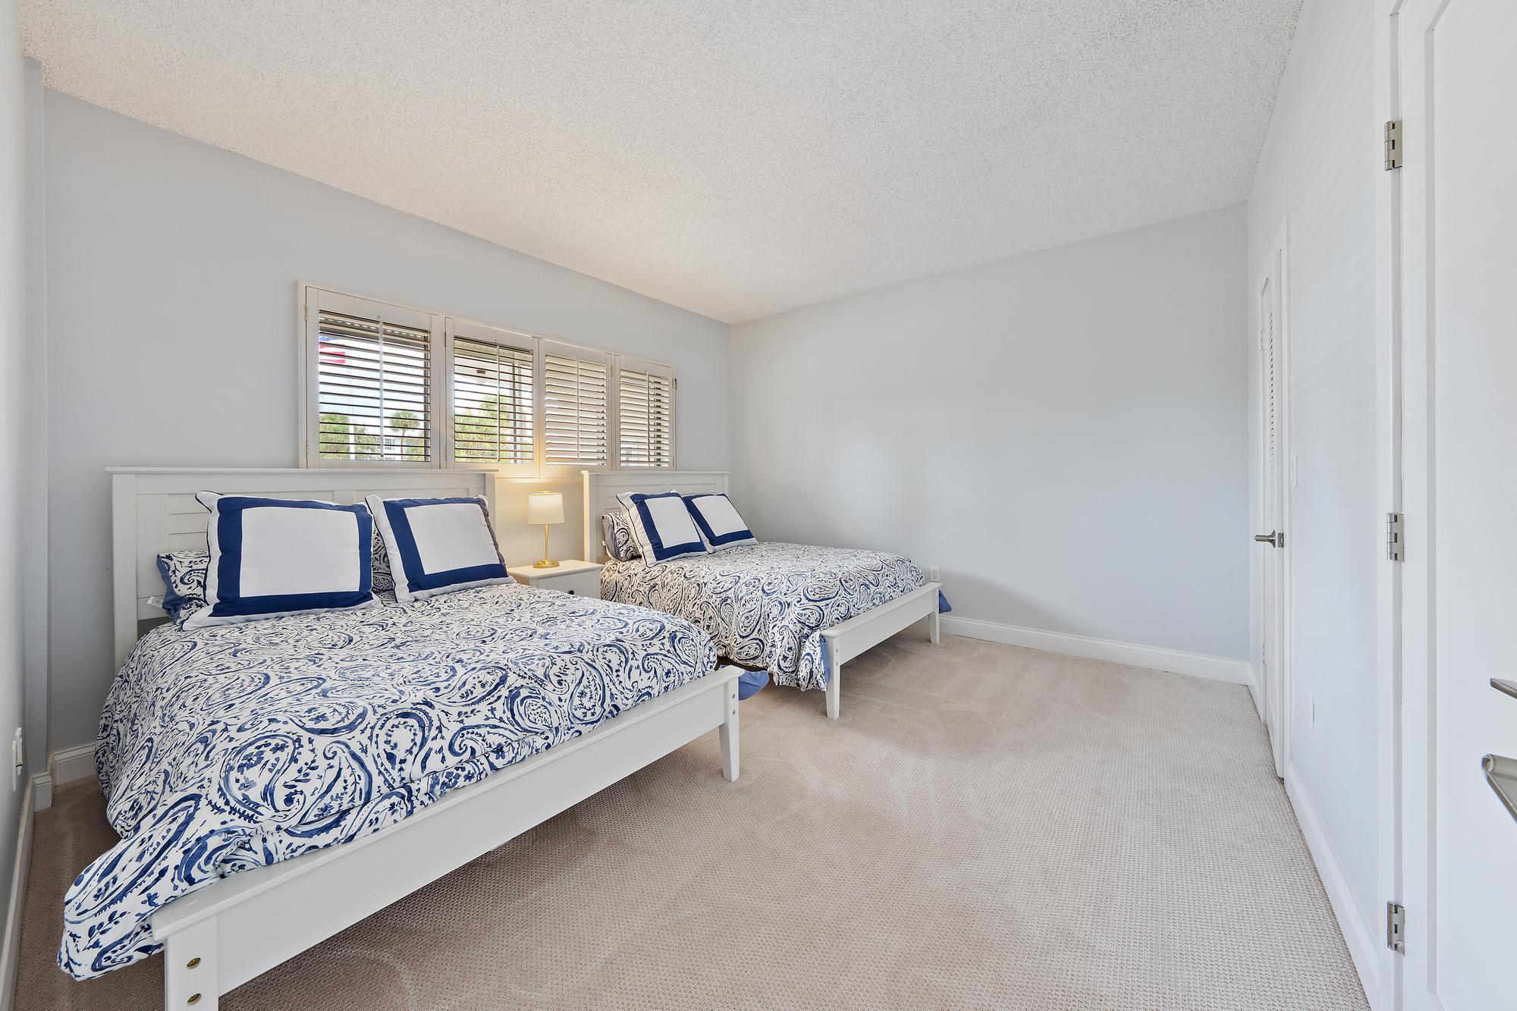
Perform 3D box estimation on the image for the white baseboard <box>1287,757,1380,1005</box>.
[{"bbox_3d":[1.622,1.008,1.455,0.016,0.130,1.040,0,1,39],"label":"white baseboard"}]

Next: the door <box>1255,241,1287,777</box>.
[{"bbox_3d":[2.193,0.022,2.164,0.042,2.030,0.610,0,1,39],"label":"door"}]

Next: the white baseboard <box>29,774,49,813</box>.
[{"bbox_3d":[-2.636,1.058,1.860,0.016,0.130,0.045,0,1,39],"label":"white baseboard"}]

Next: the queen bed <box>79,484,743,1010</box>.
[{"bbox_3d":[-1.351,0.455,2.021,2.087,1.285,1.540,0,1,39],"label":"queen bed"}]

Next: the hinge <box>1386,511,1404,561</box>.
[{"bbox_3d":[1.323,0.067,1.050,0.018,0.098,0.035,0,1,39],"label":"hinge"}]

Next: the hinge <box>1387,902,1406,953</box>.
[{"bbox_3d":[1.324,0.876,1.050,0.018,0.098,0.035,0,1,39],"label":"hinge"}]

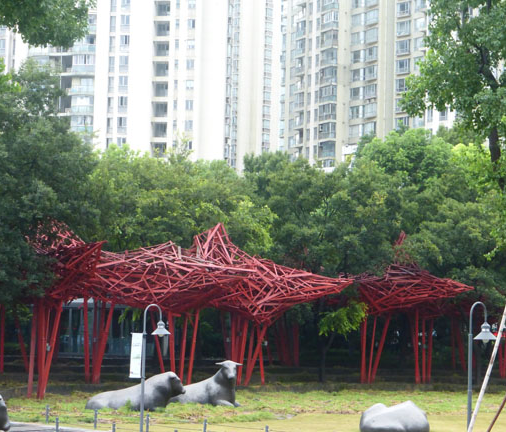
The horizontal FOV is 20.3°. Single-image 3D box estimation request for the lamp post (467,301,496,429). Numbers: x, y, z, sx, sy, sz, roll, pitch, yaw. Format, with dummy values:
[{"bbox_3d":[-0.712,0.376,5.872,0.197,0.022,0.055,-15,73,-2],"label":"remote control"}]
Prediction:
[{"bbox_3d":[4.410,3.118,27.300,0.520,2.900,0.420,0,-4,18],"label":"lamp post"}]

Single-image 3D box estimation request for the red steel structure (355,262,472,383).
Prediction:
[{"bbox_3d":[6.109,4.068,53.500,3.700,4.300,4.000,2,-4,-12],"label":"red steel structure"}]

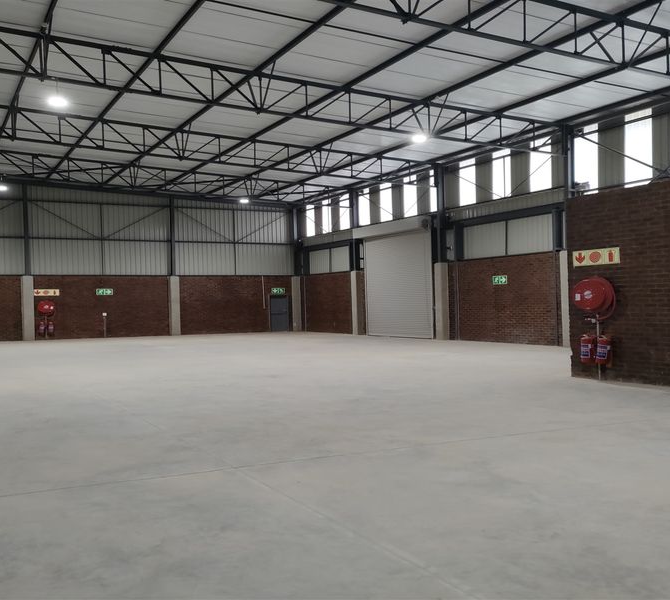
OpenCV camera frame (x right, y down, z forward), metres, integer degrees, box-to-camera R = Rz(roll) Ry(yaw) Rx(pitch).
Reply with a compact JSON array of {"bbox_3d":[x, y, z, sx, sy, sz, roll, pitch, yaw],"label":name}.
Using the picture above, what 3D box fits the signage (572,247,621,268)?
[{"bbox_3d":[4.938,-0.795,11.800,0.015,0.290,0.940,-1,0,-33],"label":"signage"}]

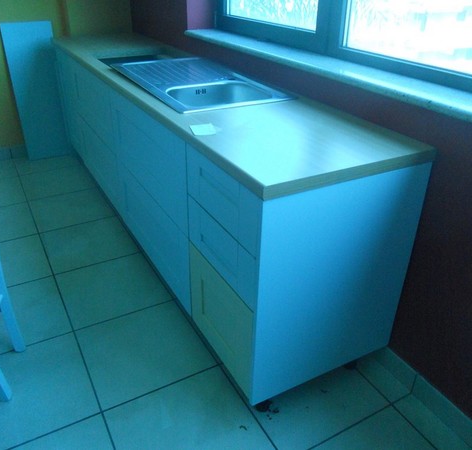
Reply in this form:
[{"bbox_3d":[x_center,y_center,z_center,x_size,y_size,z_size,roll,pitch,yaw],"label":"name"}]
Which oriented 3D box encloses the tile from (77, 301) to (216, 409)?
[{"bbox_3d":[-0.378,0.512,1.937,0.459,0.010,0.459,-14,33,-25],"label":"tile"}]

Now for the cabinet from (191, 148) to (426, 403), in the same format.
[{"bbox_3d":[0.208,0.096,1.674,0.597,0.762,0.485,-15,33,-25],"label":"cabinet"}]

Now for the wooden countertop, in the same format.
[{"bbox_3d":[-0.351,-0.769,2.370,0.601,0.039,2.846,-15,33,-25],"label":"wooden countertop"}]

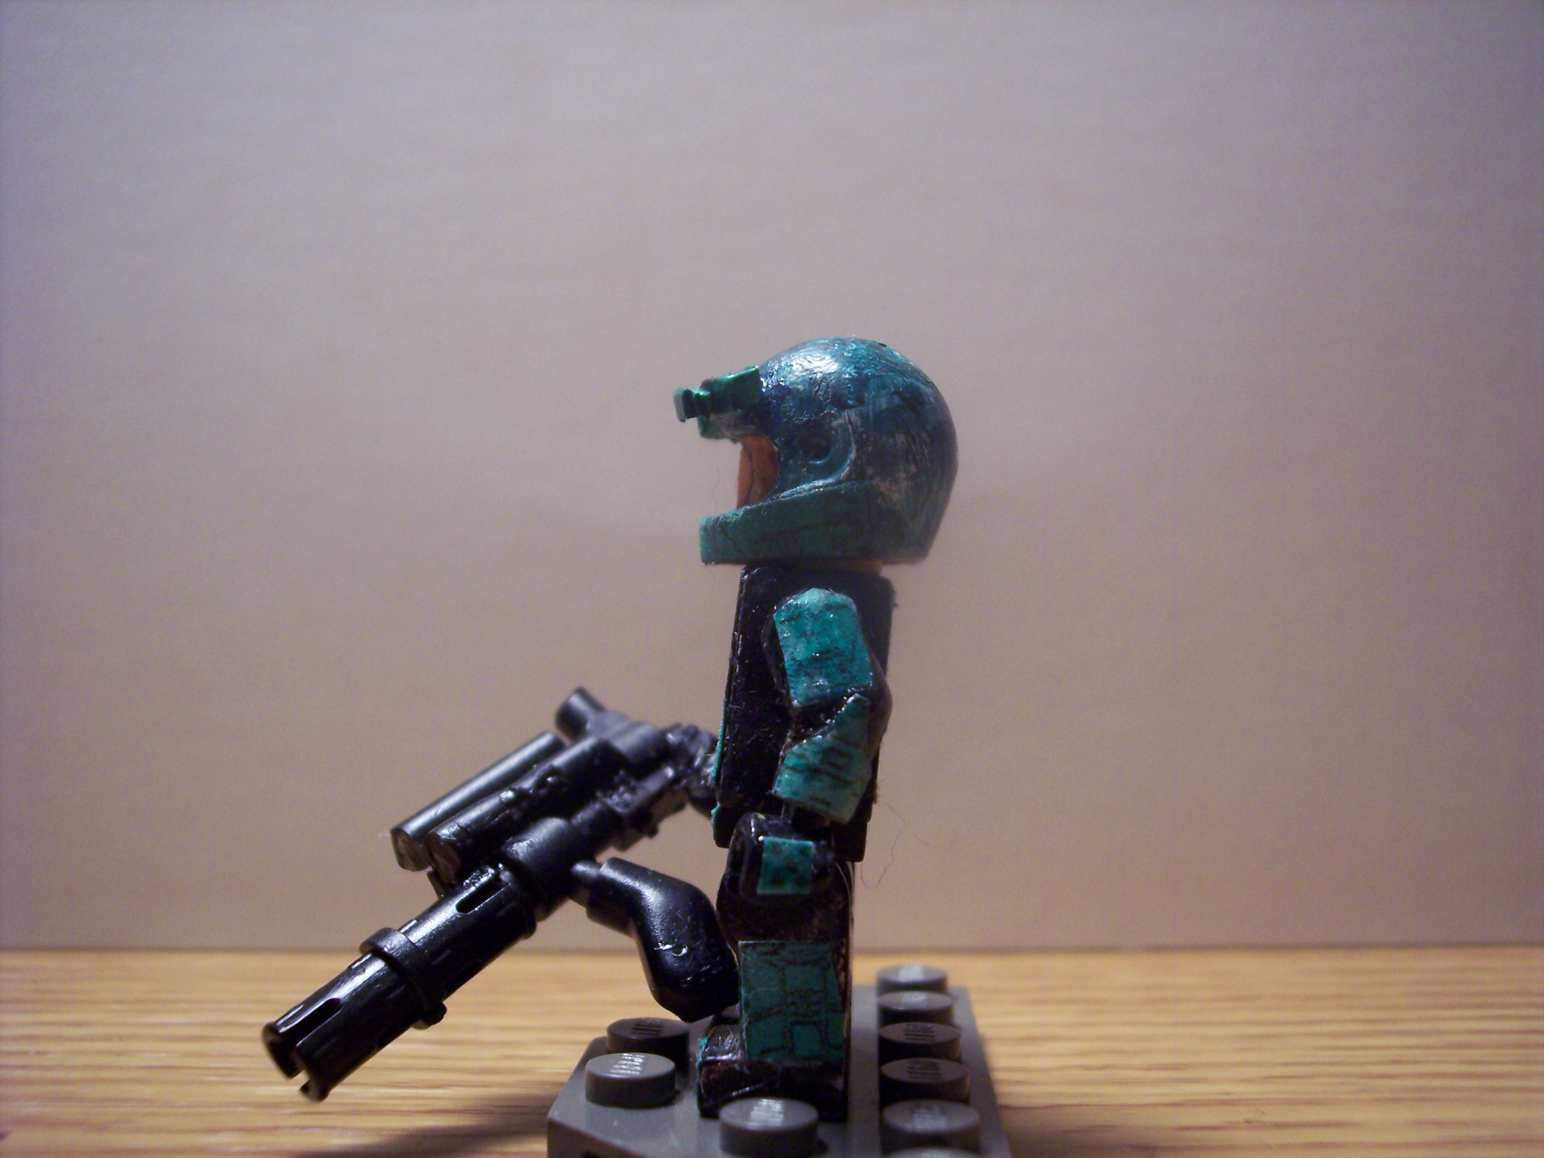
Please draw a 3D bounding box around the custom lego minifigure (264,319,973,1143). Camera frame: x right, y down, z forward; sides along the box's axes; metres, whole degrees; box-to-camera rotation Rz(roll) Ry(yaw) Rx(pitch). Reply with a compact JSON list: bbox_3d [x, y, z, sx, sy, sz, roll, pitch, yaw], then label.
[{"bbox_3d":[-0.008,0.007,0.099,0.037,0.042,0.025,0,0,3],"label":"custom lego minifigure"}]

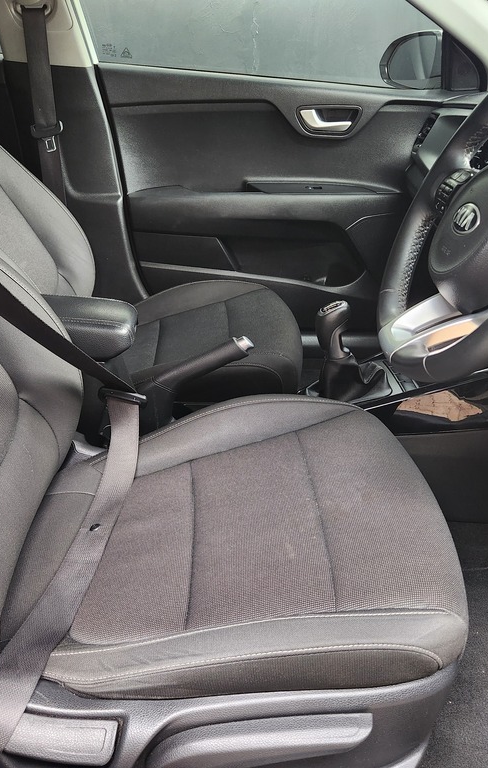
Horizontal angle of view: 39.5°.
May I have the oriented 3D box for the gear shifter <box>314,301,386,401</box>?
[{"bbox_3d":[0.177,-0.054,1.105,0.120,0.165,0.095,0,25,-5],"label":"gear shifter"}]

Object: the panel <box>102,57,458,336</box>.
[{"bbox_3d":[0.121,-0.411,1.643,0.880,0.600,0.130,0,25,-5],"label":"panel"}]

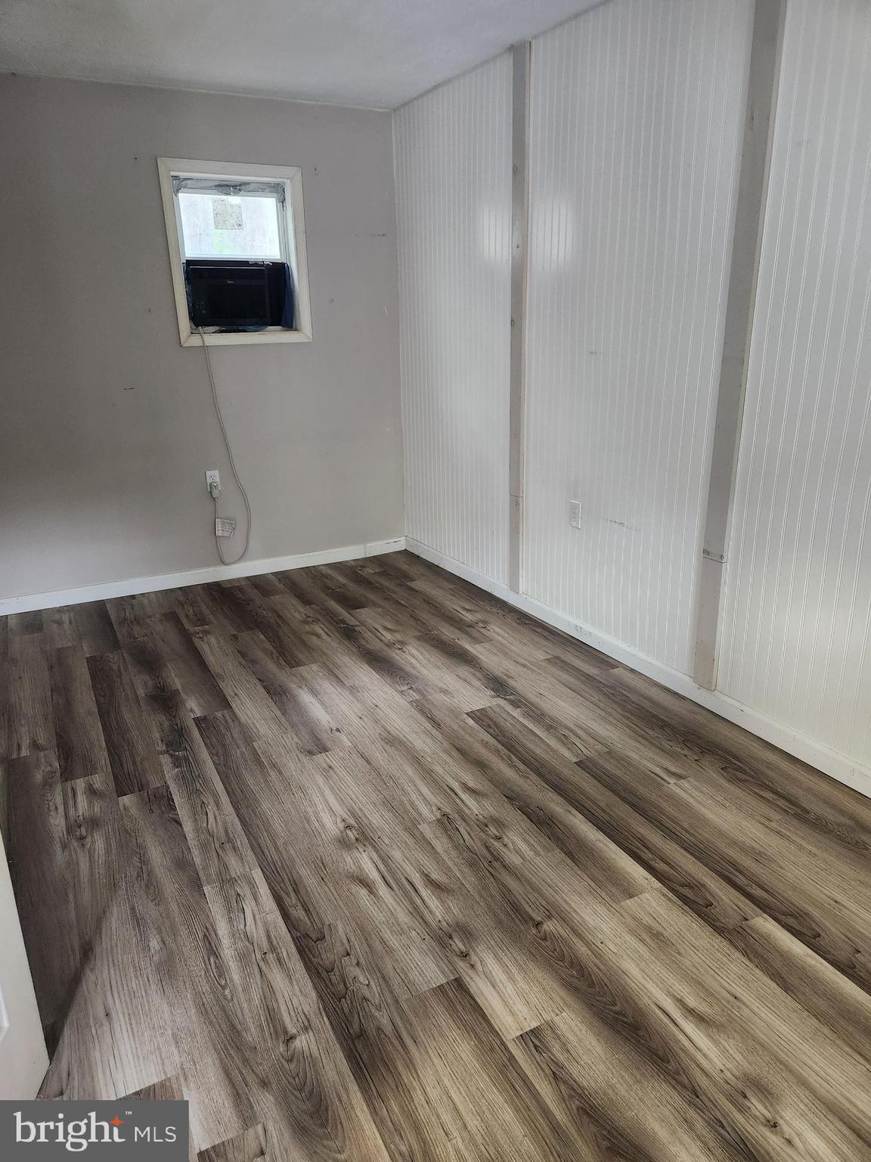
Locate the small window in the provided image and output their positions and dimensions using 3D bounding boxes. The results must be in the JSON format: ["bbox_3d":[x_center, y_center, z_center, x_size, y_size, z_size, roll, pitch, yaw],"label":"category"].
[{"bbox_3d":[-1.018,-1.673,3.995,0.709,0.854,0.115,-11,21,-26],"label":"small window"}]

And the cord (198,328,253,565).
[{"bbox_3d":[-1.133,-0.701,4.166,0.205,1.266,0.067,-11,21,-26],"label":"cord"}]

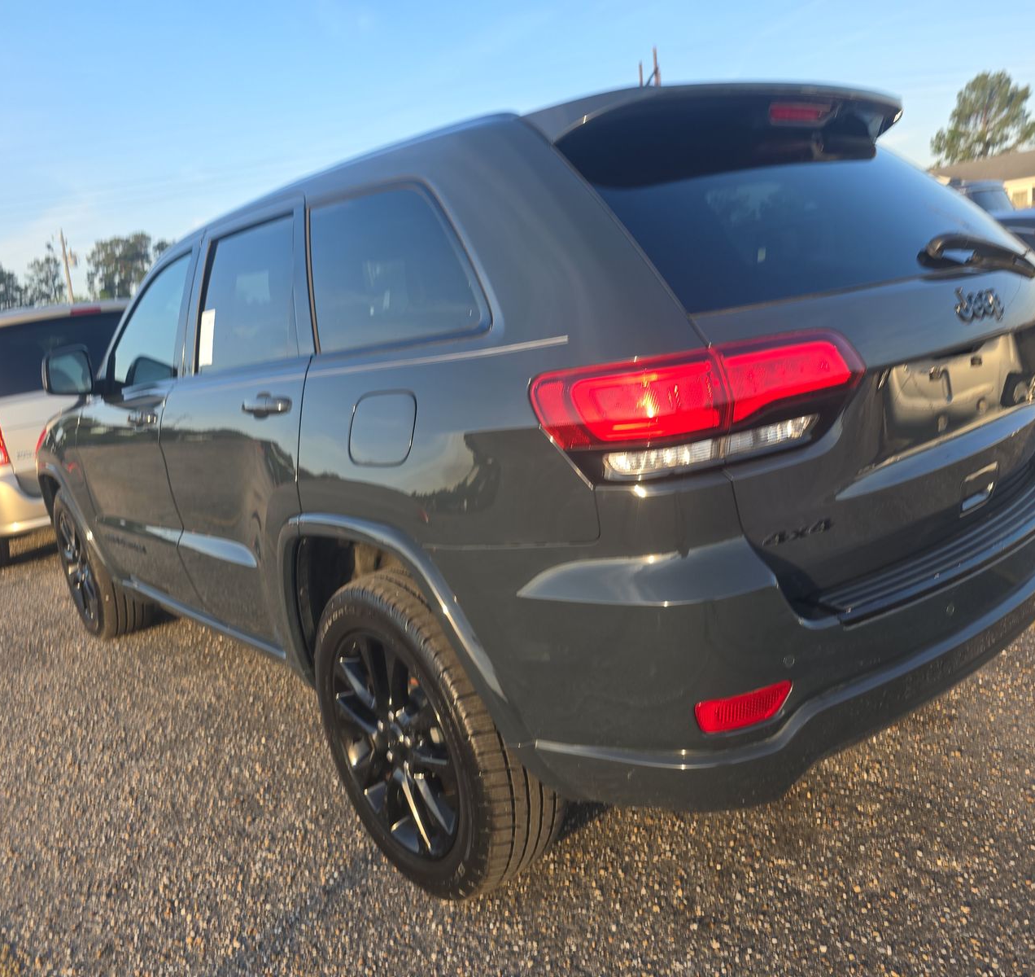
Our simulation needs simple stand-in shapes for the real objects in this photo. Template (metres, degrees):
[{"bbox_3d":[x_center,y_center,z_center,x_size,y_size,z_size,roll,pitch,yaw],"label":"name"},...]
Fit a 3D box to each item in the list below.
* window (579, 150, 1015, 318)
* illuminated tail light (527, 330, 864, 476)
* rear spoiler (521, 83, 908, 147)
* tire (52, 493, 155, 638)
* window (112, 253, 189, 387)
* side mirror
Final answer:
[{"bbox_3d":[0.692,-0.615,1.874,1.300,0.090,0.480,-17,59,-38],"label":"window"},{"bbox_3d":[0.318,-0.143,1.477,0.556,0.200,0.230,-14,13,-26],"label":"illuminated tail light"},{"bbox_3d":[0.548,-0.839,1.967,1.230,0.130,0.310,-17,15,-38],"label":"rear spoiler"},{"bbox_3d":[-2.063,0.339,4.334,0.275,0.773,0.773,-17,15,-38],"label":"tire"},{"bbox_3d":[-1.333,-0.598,3.144,0.050,0.455,0.820,11,-3,-40],"label":"window"},{"bbox_3d":[-1.719,-0.449,3.320,0.200,0.185,0.135,-17,15,-38],"label":"side mirror"}]

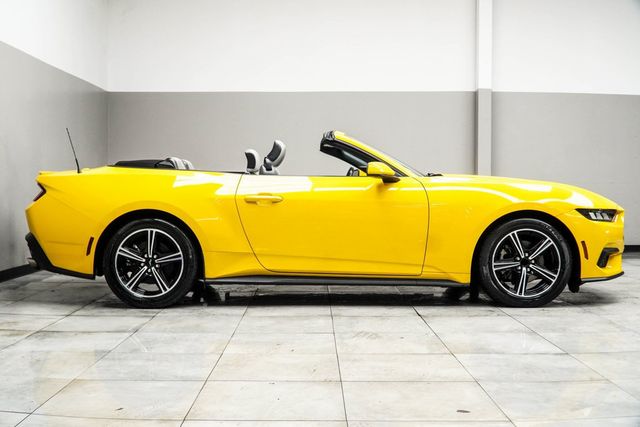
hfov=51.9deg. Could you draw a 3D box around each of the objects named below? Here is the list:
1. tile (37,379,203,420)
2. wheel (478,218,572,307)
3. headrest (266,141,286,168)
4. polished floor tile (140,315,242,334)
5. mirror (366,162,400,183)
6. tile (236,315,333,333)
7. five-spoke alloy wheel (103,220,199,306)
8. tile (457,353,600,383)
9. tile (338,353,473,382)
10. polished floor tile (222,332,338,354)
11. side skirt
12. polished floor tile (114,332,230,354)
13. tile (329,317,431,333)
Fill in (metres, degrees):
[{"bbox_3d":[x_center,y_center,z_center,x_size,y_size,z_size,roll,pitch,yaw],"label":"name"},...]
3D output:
[{"bbox_3d":[-0.802,0.765,2.706,0.600,0.010,0.530,0,2,0],"label":"tile"},{"bbox_3d":[1.499,0.347,4.890,0.685,0.685,0.240,0,2,-1],"label":"wheel"},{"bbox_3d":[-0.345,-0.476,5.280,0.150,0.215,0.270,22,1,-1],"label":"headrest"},{"bbox_3d":[-0.825,0.722,4.253,0.608,0.010,0.525,0,2,0],"label":"polished floor tile"},{"bbox_3d":[0.457,-0.293,4.730,0.235,0.145,0.240,0,2,0],"label":"mirror"},{"bbox_3d":[-0.207,0.713,4.208,0.598,0.012,0.519,0,2,0],"label":"tile"},{"bbox_3d":[-1.233,0.361,4.860,0.675,0.675,0.235,0,2,0],"label":"five-spoke alloy wheel"},{"bbox_3d":[0.999,0.755,3.218,0.600,0.010,0.530,0,2,0],"label":"tile"},{"bbox_3d":[0.400,0.758,3.233,0.608,0.010,0.525,0,2,0],"label":"tile"},{"bbox_3d":[-0.204,0.730,3.700,0.598,0.012,0.519,0,2,0],"label":"polished floor tile"},{"bbox_3d":[0.124,0.491,4.830,1.930,0.085,0.100,0,2,-1],"label":"side skirt"},{"bbox_3d":[-0.817,0.738,3.741,0.608,0.010,0.525,0,2,0],"label":"polished floor tile"},{"bbox_3d":[0.391,0.716,4.215,0.600,0.010,0.530,0,2,0],"label":"tile"}]

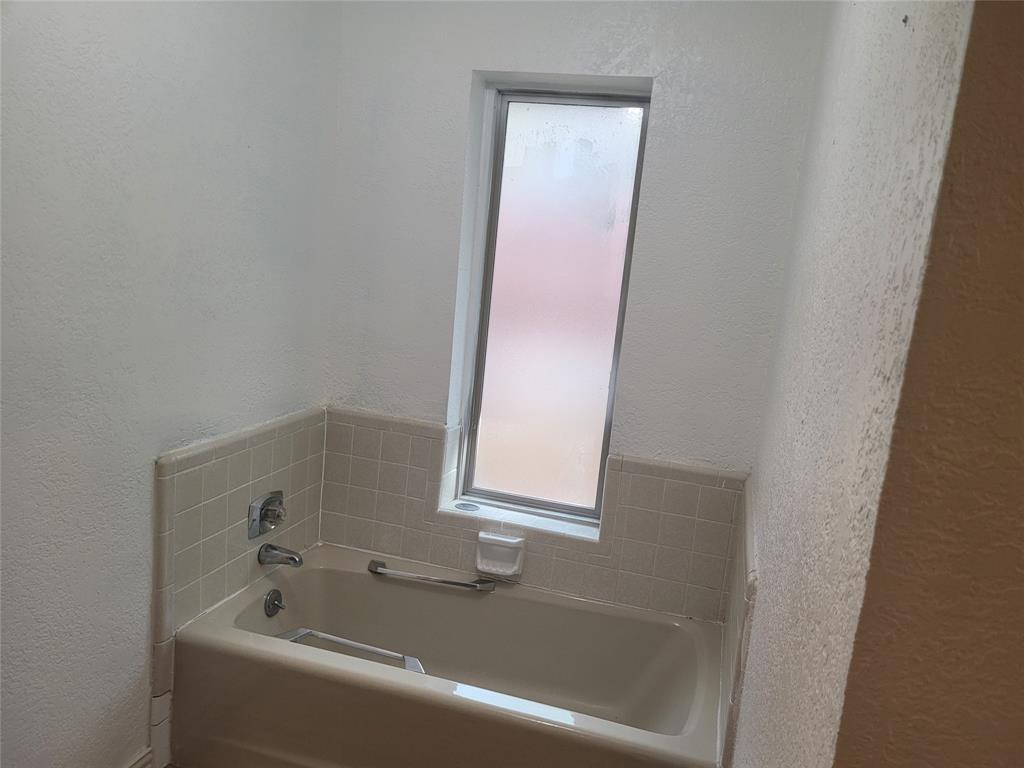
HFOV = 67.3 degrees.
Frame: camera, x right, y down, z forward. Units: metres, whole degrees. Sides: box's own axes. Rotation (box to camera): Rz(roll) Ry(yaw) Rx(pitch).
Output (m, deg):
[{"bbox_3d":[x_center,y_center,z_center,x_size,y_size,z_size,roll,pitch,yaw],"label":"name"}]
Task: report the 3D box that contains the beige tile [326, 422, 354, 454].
[{"bbox_3d":[-0.613,0.196,2.737,0.108,0.109,0.008,8,10,16],"label":"beige tile"}]

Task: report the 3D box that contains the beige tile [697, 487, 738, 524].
[{"bbox_3d":[0.642,0.376,2.392,0.108,0.108,0.010,8,10,16],"label":"beige tile"}]

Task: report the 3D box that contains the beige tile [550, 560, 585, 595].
[{"bbox_3d":[0.191,0.643,2.576,0.108,0.108,0.008,8,10,16],"label":"beige tile"}]

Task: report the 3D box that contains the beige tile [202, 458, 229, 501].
[{"bbox_3d":[-0.840,0.271,2.180,0.008,0.108,0.108,8,10,15],"label":"beige tile"}]

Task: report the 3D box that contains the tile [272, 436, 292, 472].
[{"bbox_3d":[-0.752,0.229,2.506,0.010,0.108,0.108,8,10,16],"label":"tile"}]

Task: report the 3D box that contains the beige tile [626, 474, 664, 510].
[{"bbox_3d":[0.429,0.346,2.441,0.108,0.108,0.008,8,10,15],"label":"beige tile"}]

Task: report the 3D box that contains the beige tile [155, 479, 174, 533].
[{"bbox_3d":[-0.906,0.320,2.017,0.015,0.150,0.049,8,10,16],"label":"beige tile"}]

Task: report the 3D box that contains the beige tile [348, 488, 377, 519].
[{"bbox_3d":[-0.533,0.430,2.764,0.108,0.108,0.008,8,10,16],"label":"beige tile"}]

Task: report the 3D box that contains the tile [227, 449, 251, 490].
[{"bbox_3d":[-0.811,0.256,2.282,0.008,0.109,0.108,8,10,16],"label":"tile"}]

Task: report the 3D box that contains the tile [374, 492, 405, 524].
[{"bbox_3d":[-0.425,0.442,2.712,0.108,0.108,0.008,8,10,15],"label":"tile"}]

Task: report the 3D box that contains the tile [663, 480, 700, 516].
[{"bbox_3d":[0.539,0.362,2.433,0.108,0.108,0.009,8,10,15],"label":"tile"}]

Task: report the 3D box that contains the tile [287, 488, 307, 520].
[{"bbox_3d":[-0.740,0.430,2.647,0.010,0.108,0.108,8,10,16],"label":"tile"}]

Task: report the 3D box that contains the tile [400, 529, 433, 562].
[{"bbox_3d":[-0.333,0.568,2.715,0.108,0.108,0.009,8,10,15],"label":"tile"}]

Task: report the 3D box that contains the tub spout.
[{"bbox_3d":[-0.728,0.558,2.449,0.142,0.066,0.062,8,10,16],"label":"tub spout"}]

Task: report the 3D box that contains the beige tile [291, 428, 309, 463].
[{"bbox_3d":[-0.715,0.211,2.596,0.008,0.108,0.108,8,10,15],"label":"beige tile"}]

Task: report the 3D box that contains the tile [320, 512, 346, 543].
[{"bbox_3d":[-0.646,0.523,2.796,0.108,0.109,0.008,8,10,16],"label":"tile"}]

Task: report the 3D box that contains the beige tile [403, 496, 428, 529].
[{"bbox_3d":[-0.338,0.456,2.701,0.071,0.108,0.010,8,10,16],"label":"beige tile"}]

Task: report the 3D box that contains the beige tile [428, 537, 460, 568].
[{"bbox_3d":[-0.229,0.583,2.694,0.108,0.108,0.008,8,10,16],"label":"beige tile"}]

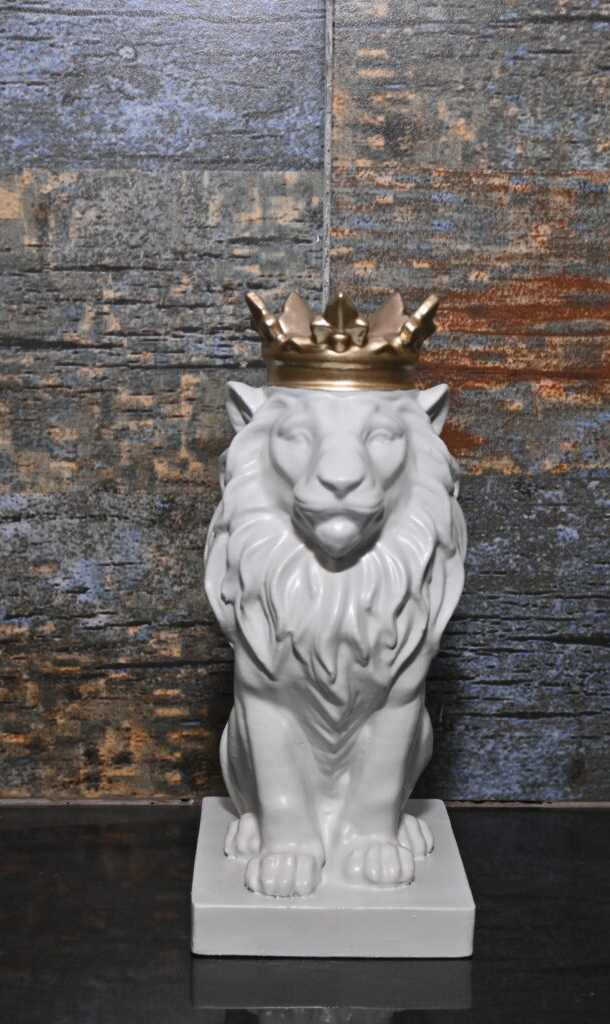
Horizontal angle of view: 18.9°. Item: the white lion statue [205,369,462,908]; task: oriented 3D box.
[{"bbox_3d":[0.011,0.038,0.655,0.093,0.171,0.098,1,9,-1],"label":"white lion statue"}]

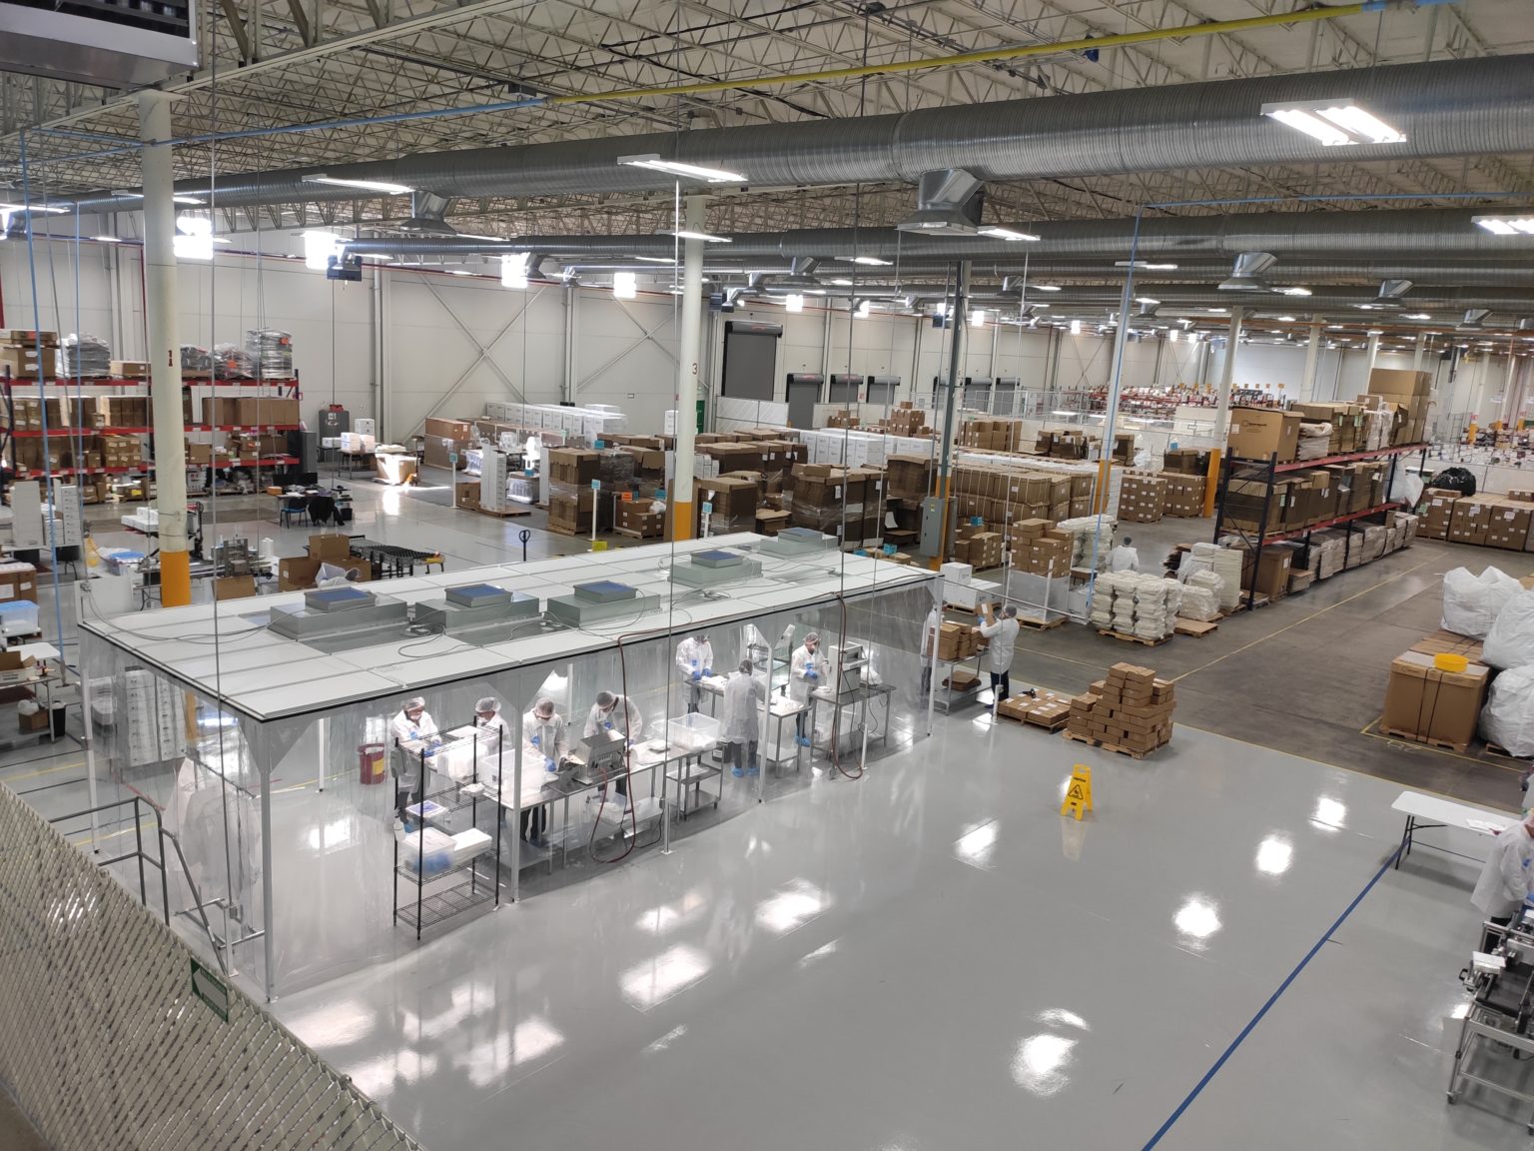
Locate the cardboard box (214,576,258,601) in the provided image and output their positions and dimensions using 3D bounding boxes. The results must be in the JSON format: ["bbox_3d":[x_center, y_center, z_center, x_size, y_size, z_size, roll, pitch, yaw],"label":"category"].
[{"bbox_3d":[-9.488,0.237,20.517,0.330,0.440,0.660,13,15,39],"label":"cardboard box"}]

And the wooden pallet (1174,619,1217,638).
[{"bbox_3d":[8.845,1.075,24.561,1.200,0.140,1.040,14,16,39],"label":"wooden pallet"}]

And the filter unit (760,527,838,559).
[{"bbox_3d":[0.470,-0.495,17.103,0.570,0.310,1.180,13,15,39],"label":"filter unit"}]

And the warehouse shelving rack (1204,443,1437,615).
[{"bbox_3d":[15.802,-1.948,32.032,1.050,3.640,15.100,13,15,39],"label":"warehouse shelving rack"}]

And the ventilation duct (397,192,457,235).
[{"bbox_3d":[-5.272,-5.623,17.847,0.760,0.620,0.680,14,16,39],"label":"ventilation duct"}]

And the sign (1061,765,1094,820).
[{"bbox_3d":[3.921,2.691,14.399,0.285,0.635,0.360,14,16,39],"label":"sign"}]

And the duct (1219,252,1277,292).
[{"bbox_3d":[7.879,-5.001,18.907,0.780,0.620,0.700,14,16,39],"label":"duct"}]

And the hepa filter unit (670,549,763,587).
[{"bbox_3d":[-0.657,-0.108,14.995,0.610,0.340,1.230,13,15,39],"label":"hepa filter unit"}]

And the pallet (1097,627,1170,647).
[{"bbox_3d":[7.627,1.173,23.744,1.250,0.140,1.120,14,16,39],"label":"pallet"}]

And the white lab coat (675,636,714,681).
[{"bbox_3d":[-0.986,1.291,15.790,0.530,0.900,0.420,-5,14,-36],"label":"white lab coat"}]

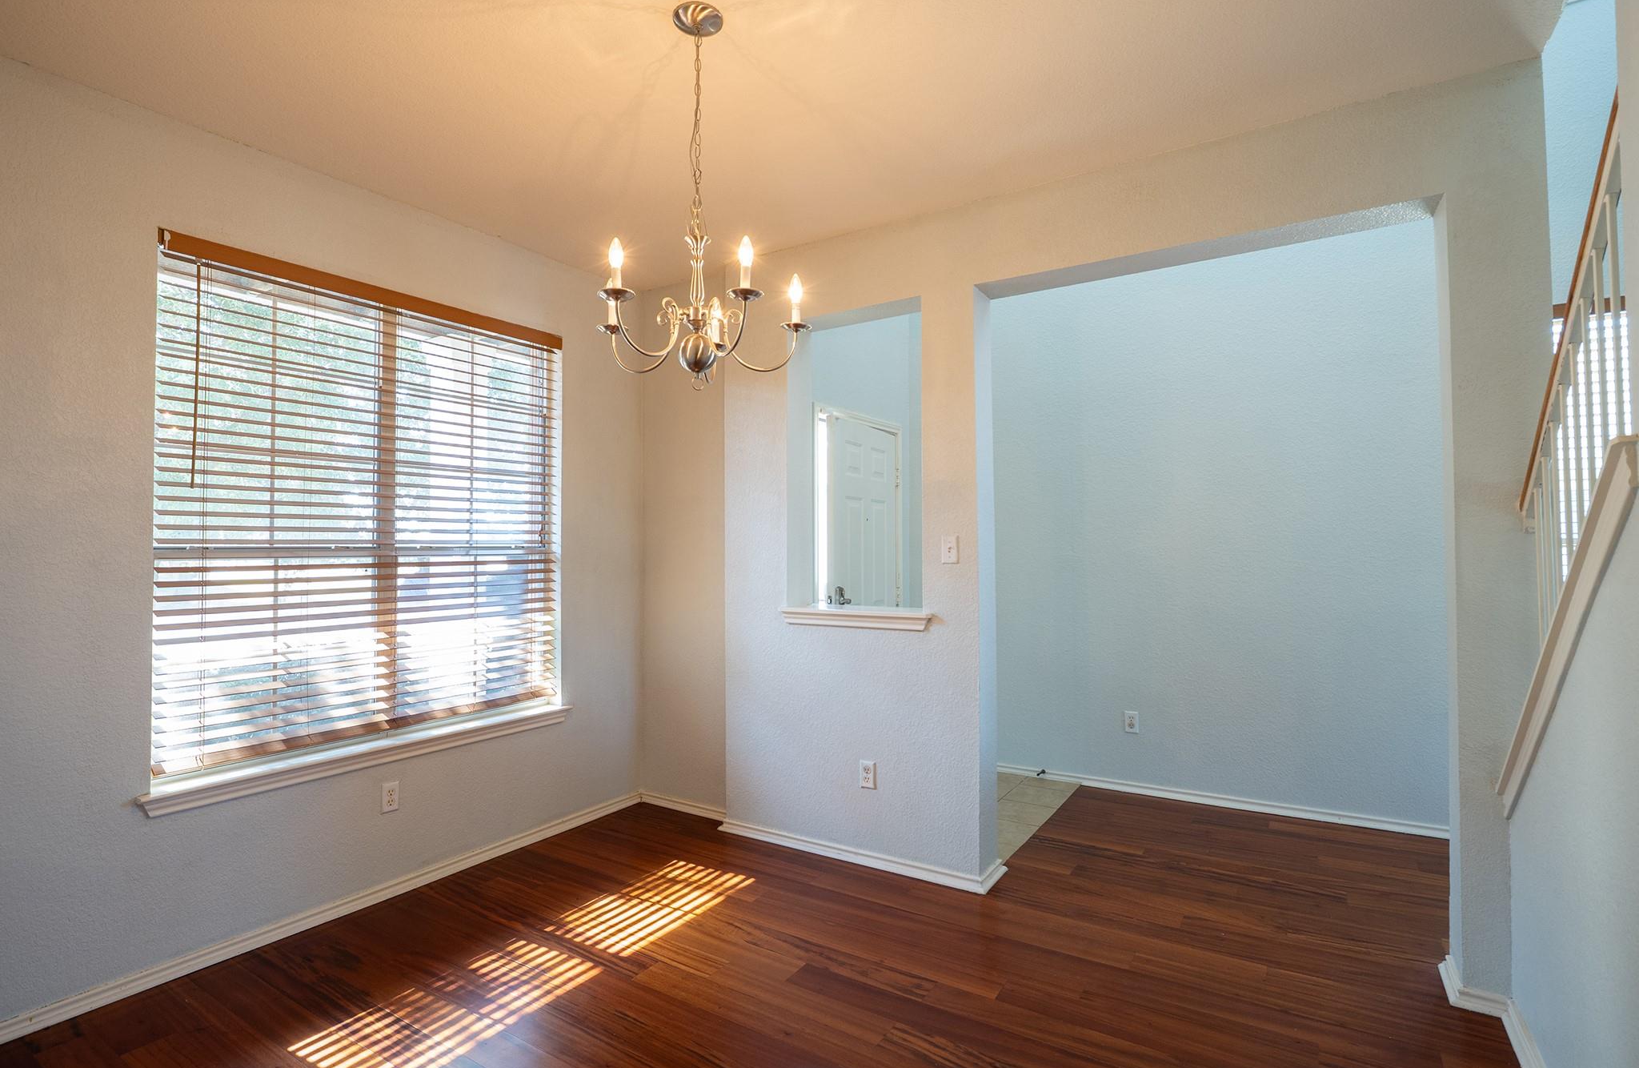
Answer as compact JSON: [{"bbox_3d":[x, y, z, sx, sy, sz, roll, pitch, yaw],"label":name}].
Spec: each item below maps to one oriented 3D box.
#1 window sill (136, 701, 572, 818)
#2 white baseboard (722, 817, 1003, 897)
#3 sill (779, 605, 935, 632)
[{"bbox_3d":[-1.670,0.853,2.998,0.143,0.073,1.609,-1,-1,33],"label":"window sill"},{"bbox_3d":[0.149,1.383,3.396,1.326,0.058,0.265,-1,-1,33],"label":"white baseboard"},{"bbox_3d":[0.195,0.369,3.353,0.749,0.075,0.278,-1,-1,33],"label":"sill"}]

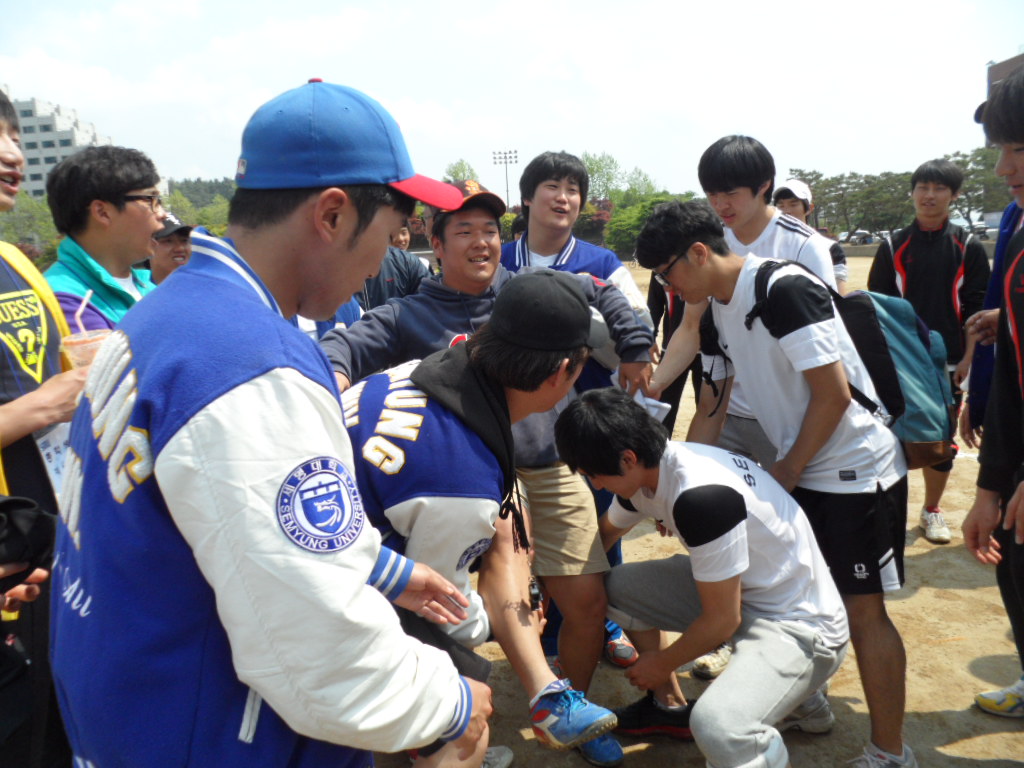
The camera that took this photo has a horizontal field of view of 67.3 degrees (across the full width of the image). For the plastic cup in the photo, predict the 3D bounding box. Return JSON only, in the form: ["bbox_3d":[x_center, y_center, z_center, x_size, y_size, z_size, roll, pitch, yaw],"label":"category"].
[{"bbox_3d":[-0.650,-0.015,1.200,0.092,0.125,0.092,-7,11,1],"label":"plastic cup"}]

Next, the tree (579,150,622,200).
[{"bbox_3d":[6.670,-14.550,60.000,4.000,7.300,4.000,-2,11,0],"label":"tree"}]

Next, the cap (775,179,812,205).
[{"bbox_3d":[1.404,-0.961,3.850,0.180,0.145,0.265,5,15,30],"label":"cap"}]

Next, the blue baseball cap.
[{"bbox_3d":[-0.198,-0.285,0.920,0.270,0.150,0.180,-8,12,-29],"label":"blue baseball cap"}]

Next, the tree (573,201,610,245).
[{"bbox_3d":[4.675,-9.747,47.000,2.900,3.100,2.800,-2,11,0],"label":"tree"}]

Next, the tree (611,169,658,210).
[{"bbox_3d":[9.079,-13.155,57.000,3.800,5.800,3.800,-2,11,0],"label":"tree"}]

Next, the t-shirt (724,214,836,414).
[{"bbox_3d":[0.738,-0.197,2.180,0.480,0.620,0.300,8,29,40],"label":"t-shirt"}]

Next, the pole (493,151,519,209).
[{"bbox_3d":[-0.614,-25.189,105.000,3.400,13.500,0.900,-2,11,0],"label":"pole"}]

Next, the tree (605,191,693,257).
[{"bbox_3d":[7.744,-8.806,43.000,5.200,3.900,4.800,-2,11,0],"label":"tree"}]

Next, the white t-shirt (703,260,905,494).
[{"bbox_3d":[0.715,-0.026,1.880,0.310,0.600,0.460,-31,15,-6],"label":"white t-shirt"}]

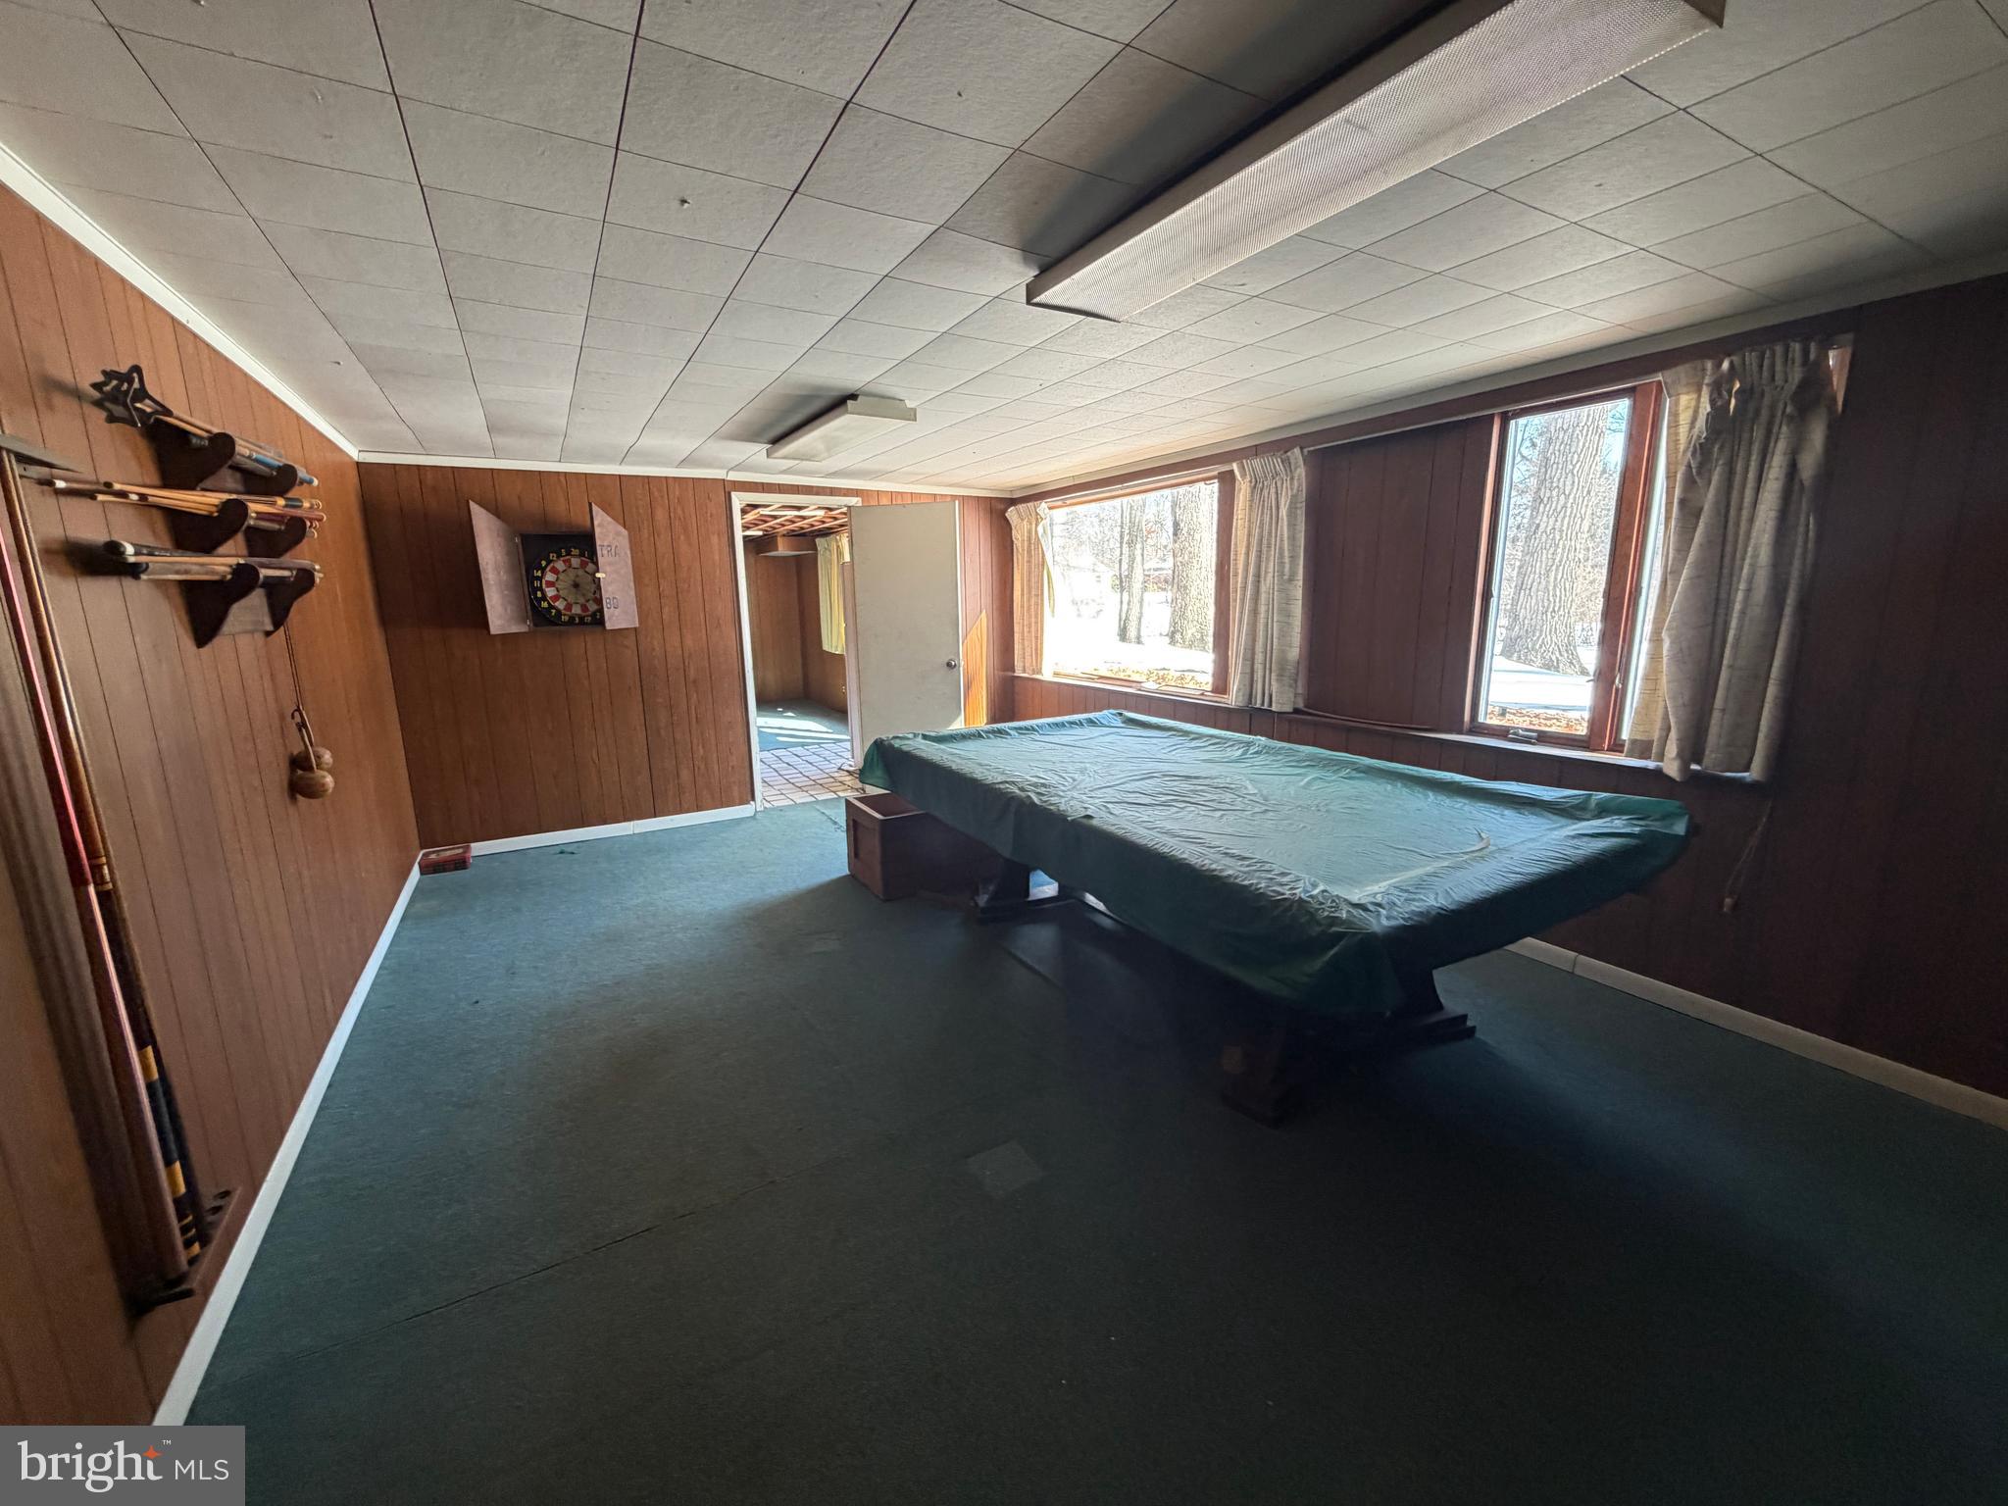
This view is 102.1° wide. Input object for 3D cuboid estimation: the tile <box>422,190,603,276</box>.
[{"bbox_3d":[-1.018,-1.092,1.700,0.303,0.020,0.303,-7,12,-29],"label":"tile"}]

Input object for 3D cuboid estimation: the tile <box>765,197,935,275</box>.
[{"bbox_3d":[-0.342,-1.127,1.764,0.305,0.020,0.305,-7,12,-29],"label":"tile"}]

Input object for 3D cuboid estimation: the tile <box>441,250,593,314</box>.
[{"bbox_3d":[-1.180,-1.151,1.985,0.305,0.020,0.305,-7,12,-29],"label":"tile"}]

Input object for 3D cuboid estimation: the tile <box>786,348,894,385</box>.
[{"bbox_3d":[-0.529,-1.277,2.666,0.303,0.020,0.303,-7,12,-29],"label":"tile"}]

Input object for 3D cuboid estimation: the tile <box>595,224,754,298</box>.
[{"bbox_3d":[-0.767,-1.139,1.874,0.305,0.020,0.305,-7,12,-29],"label":"tile"}]

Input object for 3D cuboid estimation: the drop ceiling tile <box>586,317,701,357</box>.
[{"bbox_3d":[-1.085,-1.248,2.433,0.310,0.015,0.315,-7,12,-29],"label":"drop ceiling tile"}]

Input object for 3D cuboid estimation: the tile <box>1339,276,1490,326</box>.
[{"bbox_3d":[1.137,-1.231,2.214,0.304,0.017,0.304,-7,12,-29],"label":"tile"}]

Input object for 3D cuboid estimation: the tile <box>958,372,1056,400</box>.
[{"bbox_3d":[0.000,-1.338,2.961,0.304,0.017,0.304,-7,12,-29],"label":"tile"}]

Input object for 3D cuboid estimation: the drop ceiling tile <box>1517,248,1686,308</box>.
[{"bbox_3d":[1.556,-1.238,2.119,0.305,0.020,0.305,-7,12,-29],"label":"drop ceiling tile"}]

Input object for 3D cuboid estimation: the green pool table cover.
[{"bbox_3d":[0.653,0.160,2.933,1.435,0.239,2.495,-7,12,-29],"label":"green pool table cover"}]

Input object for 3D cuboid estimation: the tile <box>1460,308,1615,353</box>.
[{"bbox_3d":[1.663,-1.302,2.515,0.303,0.020,0.303,-7,12,-29],"label":"tile"}]

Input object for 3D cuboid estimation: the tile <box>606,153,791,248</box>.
[{"bbox_3d":[-0.617,-1.104,1.626,0.310,0.015,0.315,-7,12,-29],"label":"tile"}]

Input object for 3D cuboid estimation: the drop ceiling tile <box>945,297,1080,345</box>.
[{"bbox_3d":[0.040,-1.219,2.291,0.304,0.017,0.304,-7,12,-29],"label":"drop ceiling tile"}]

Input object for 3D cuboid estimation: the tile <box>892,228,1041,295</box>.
[{"bbox_3d":[-0.072,-1.142,1.882,0.304,0.017,0.304,-7,12,-29],"label":"tile"}]

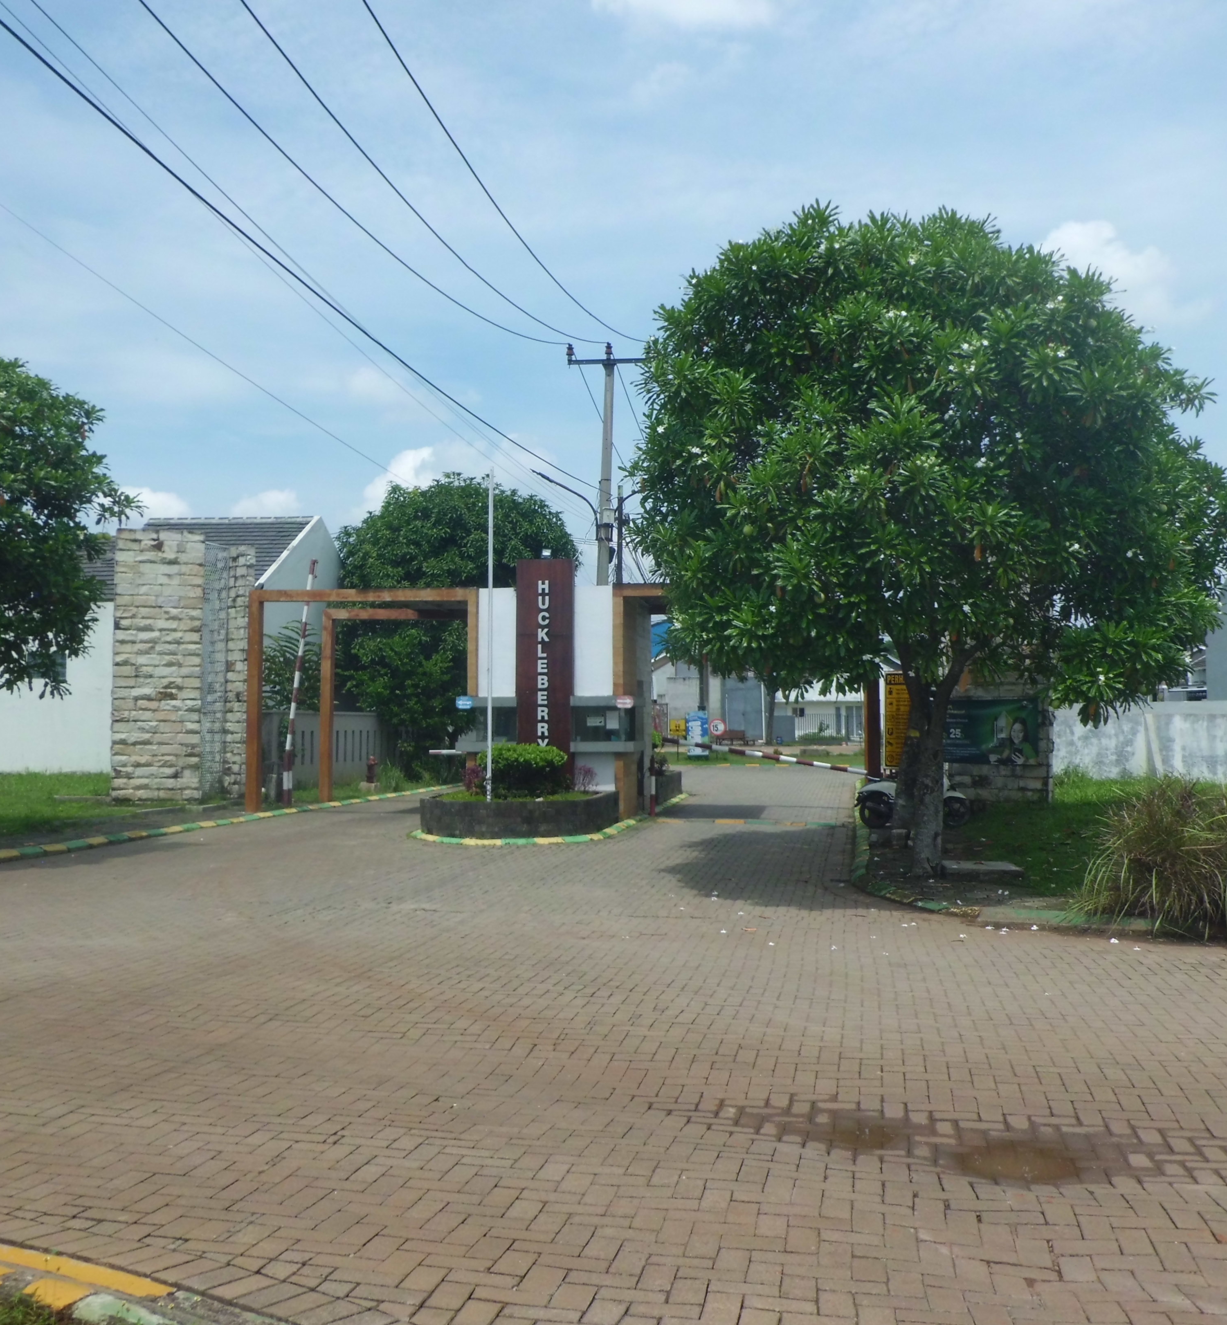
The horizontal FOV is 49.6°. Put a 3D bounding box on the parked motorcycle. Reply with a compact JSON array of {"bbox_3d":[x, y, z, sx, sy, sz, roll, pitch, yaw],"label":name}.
[{"bbox_3d":[4.640,2.013,20.319,1.850,1.050,0.700,1,-3,-12],"label":"parked motorcycle"}]

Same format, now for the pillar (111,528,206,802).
[{"bbox_3d":[-8.370,0.083,24.484,1.580,4.950,0.600,1,-3,-10],"label":"pillar"}]

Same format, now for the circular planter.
[{"bbox_3d":[-1.380,2.271,19.754,2.700,0.530,3.400,0,-3,6],"label":"circular planter"}]

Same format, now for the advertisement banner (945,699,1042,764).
[{"bbox_3d":[6.280,1.171,22.269,1.700,1.100,0.050,-1,-4,24],"label":"advertisement banner"}]

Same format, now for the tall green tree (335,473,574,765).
[{"bbox_3d":[-4.570,-1.134,38.124,6.900,8.600,6.900,0,-3,0],"label":"tall green tree"}]

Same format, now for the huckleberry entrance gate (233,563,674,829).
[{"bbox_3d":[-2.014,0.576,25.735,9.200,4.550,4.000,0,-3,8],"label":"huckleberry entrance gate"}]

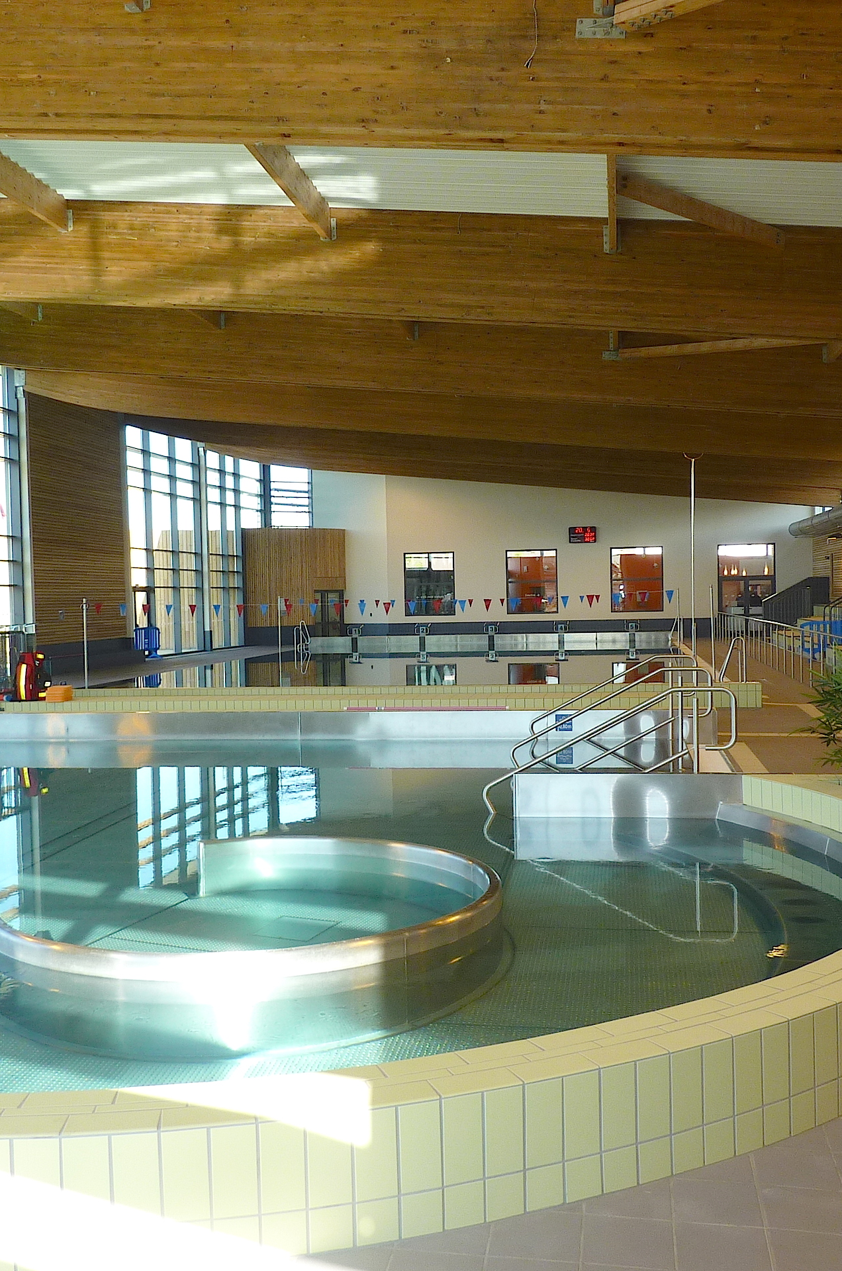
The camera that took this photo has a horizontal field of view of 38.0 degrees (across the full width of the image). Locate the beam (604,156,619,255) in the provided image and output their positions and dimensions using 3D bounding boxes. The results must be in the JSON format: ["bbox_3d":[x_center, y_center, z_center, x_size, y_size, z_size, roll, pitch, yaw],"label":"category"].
[{"bbox_3d":[1.912,-4.873,12.288,0.100,0.430,6.000,-1,2,10],"label":"beam"}]

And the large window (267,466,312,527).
[{"bbox_3d":[-5.074,-5.399,47.812,1.959,2.415,0.150,-2,2,-34],"label":"large window"}]

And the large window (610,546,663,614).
[{"bbox_3d":[8.029,-2.075,45.555,1.922,2.460,0.120,-1,2,10],"label":"large window"}]

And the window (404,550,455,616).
[{"bbox_3d":[0.337,-1.972,46.848,1.984,2.454,0.120,-1,2,10],"label":"window"}]

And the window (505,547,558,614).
[{"bbox_3d":[4.203,-2.029,46.198,1.935,2.485,0.120,-1,2,10],"label":"window"}]

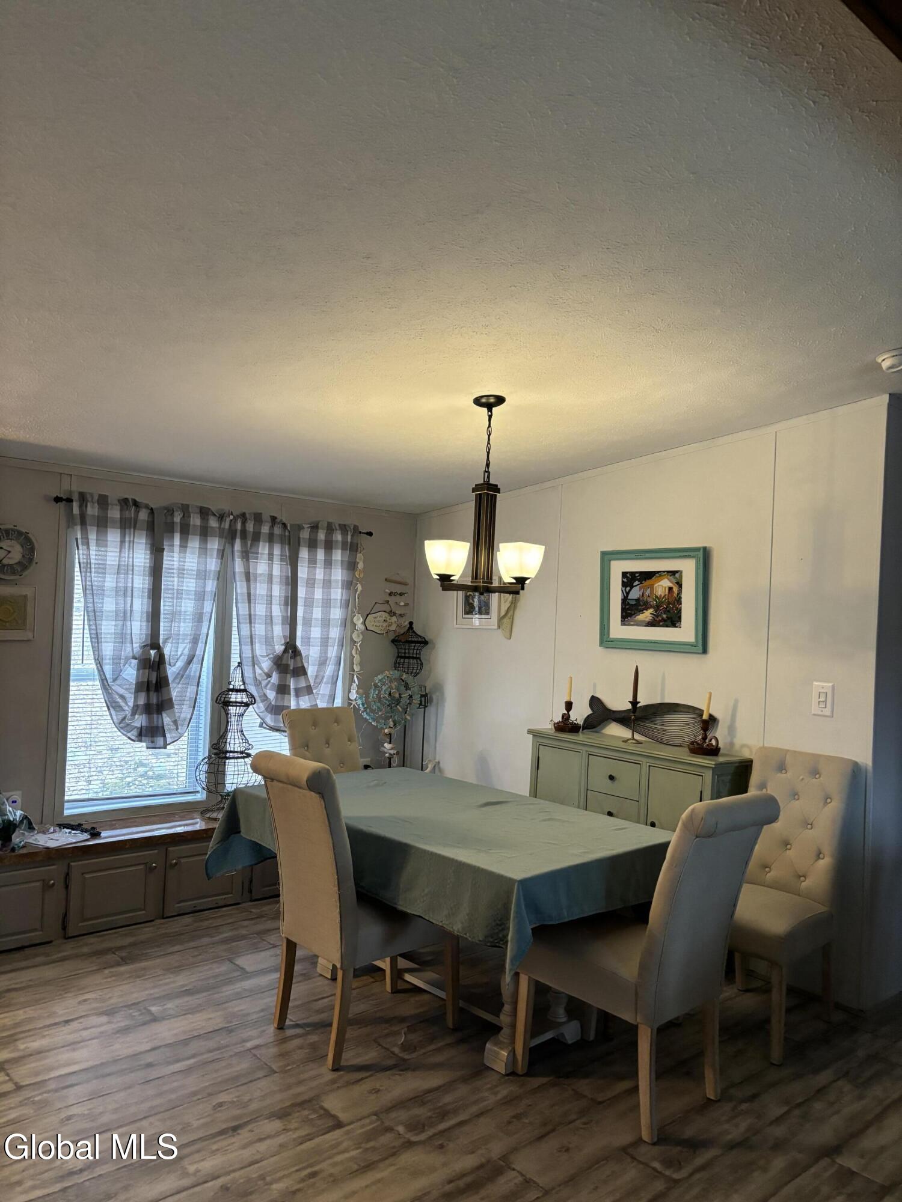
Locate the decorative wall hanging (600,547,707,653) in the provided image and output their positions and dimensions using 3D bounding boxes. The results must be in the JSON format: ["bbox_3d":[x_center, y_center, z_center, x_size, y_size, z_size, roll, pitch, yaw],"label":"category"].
[{"bbox_3d":[0.980,-0.008,4.412,0.029,0.484,0.620,3,-1,-42],"label":"decorative wall hanging"}]

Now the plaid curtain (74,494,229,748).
[{"bbox_3d":[-1.511,0.117,4.515,0.800,1.240,0.100,3,-1,-40],"label":"plaid curtain"}]

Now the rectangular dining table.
[{"bbox_3d":[-0.026,1.182,3.489,0.987,0.748,1.625,3,-1,-43],"label":"rectangular dining table"}]

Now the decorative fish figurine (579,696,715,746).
[{"bbox_3d":[0.915,0.560,4.206,0.080,0.200,0.770,3,-1,-40],"label":"decorative fish figurine"}]

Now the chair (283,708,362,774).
[{"bbox_3d":[-0.466,1.022,4.198,0.445,0.985,0.690,4,-1,-44],"label":"chair"}]

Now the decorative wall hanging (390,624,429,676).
[{"bbox_3d":[-0.249,0.306,5.482,0.235,0.360,0.220,2,-1,5],"label":"decorative wall hanging"}]

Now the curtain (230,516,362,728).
[{"bbox_3d":[-0.887,0.158,5.106,0.795,1.231,0.099,3,-1,-42],"label":"curtain"}]

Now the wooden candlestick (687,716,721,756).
[{"bbox_3d":[1.139,0.607,4.042,0.141,0.155,0.147,3,-1,-42],"label":"wooden candlestick"}]

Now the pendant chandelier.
[{"bbox_3d":[0.134,-0.399,3.446,0.460,0.740,0.460,3,-1,2],"label":"pendant chandelier"}]

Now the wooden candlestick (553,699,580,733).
[{"bbox_3d":[0.604,0.594,4.664,0.141,0.152,0.144,3,-1,-42],"label":"wooden candlestick"}]

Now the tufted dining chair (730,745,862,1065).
[{"bbox_3d":[1.228,1.105,3.484,0.670,1.008,0.461,3,-1,-45],"label":"tufted dining chair"}]

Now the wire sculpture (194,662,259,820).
[{"bbox_3d":[-1.148,0.723,4.721,0.352,0.789,0.352,3,-1,-42],"label":"wire sculpture"}]

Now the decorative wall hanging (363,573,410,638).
[{"bbox_3d":[-0.397,0.030,5.630,0.361,0.399,0.045,3,-1,-42],"label":"decorative wall hanging"}]

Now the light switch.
[{"bbox_3d":[1.490,0.398,3.625,0.015,0.134,0.088,3,-1,-40],"label":"light switch"}]

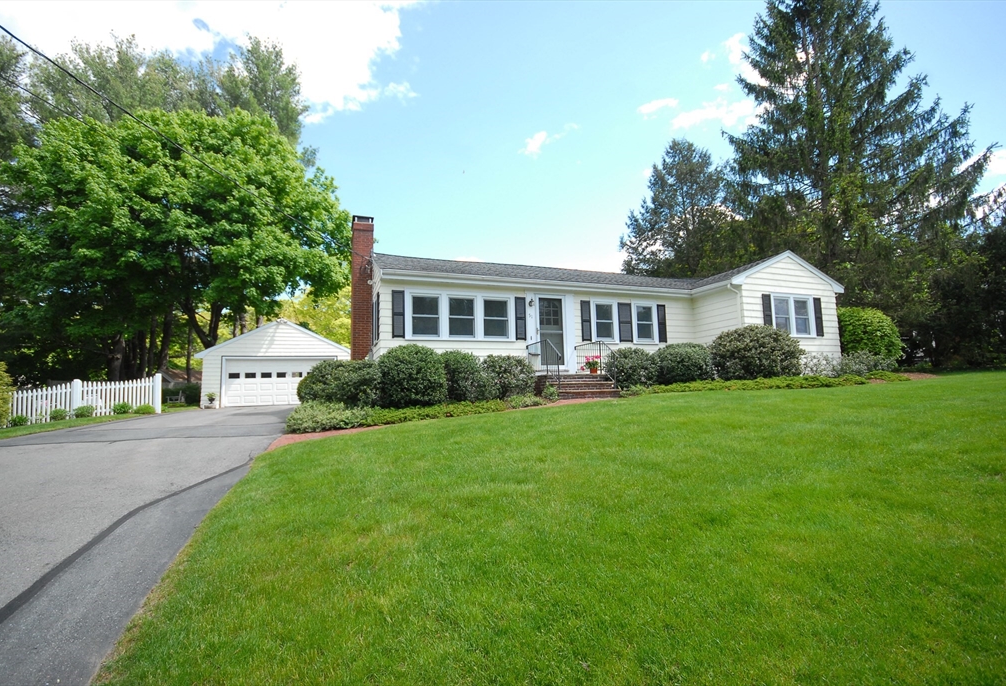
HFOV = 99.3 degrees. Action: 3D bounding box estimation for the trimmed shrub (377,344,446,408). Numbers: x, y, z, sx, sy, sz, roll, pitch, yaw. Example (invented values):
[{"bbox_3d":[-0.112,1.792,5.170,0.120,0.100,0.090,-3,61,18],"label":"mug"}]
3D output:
[{"bbox_3d":[-2.055,0.746,9.701,1.500,1.432,1.450,1,-6,-20],"label":"trimmed shrub"}]

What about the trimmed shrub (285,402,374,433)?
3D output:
[{"bbox_3d":[-3.367,1.423,8.246,1.500,0.544,1.100,1,-6,-20],"label":"trimmed shrub"}]

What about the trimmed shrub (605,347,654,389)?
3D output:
[{"bbox_3d":[3.449,0.713,11.585,1.380,1.180,1.350,1,-6,-19],"label":"trimmed shrub"}]

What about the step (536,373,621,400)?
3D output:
[{"bbox_3d":[1.769,1.133,11.044,1.660,0.570,1.980,1,-6,-19],"label":"step"}]

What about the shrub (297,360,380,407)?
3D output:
[{"bbox_3d":[-3.475,0.908,9.231,1.850,1.100,1.600,1,-6,-19],"label":"shrub"}]

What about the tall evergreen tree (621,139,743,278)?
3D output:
[{"bbox_3d":[13.875,-6.342,31.059,9.600,18.050,9.600,1,-6,-19],"label":"tall evergreen tree"}]

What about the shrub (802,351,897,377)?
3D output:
[{"bbox_3d":[9.694,0.625,11.938,3.350,0.800,1.050,1,-6,-19],"label":"shrub"}]

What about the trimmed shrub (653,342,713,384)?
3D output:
[{"bbox_3d":[5.102,0.625,12.164,1.800,1.250,1.650,1,-6,-19],"label":"trimmed shrub"}]

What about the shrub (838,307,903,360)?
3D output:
[{"bbox_3d":[11.944,-0.181,14.118,2.150,2.097,2.100,1,-6,-20],"label":"shrub"}]

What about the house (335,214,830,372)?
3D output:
[{"bbox_3d":[2.367,-1.212,15.369,14.684,6.042,9.406,1,-6,-20],"label":"house"}]

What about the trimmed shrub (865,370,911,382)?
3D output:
[{"bbox_3d":[10.212,0.893,11.342,1.400,0.320,0.950,1,-6,-19],"label":"trimmed shrub"}]

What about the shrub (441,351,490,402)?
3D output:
[{"bbox_3d":[-0.948,0.794,10.252,1.200,1.233,1.200,1,-6,-20],"label":"shrub"}]

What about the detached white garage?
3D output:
[{"bbox_3d":[-11.576,1.273,23.275,6.979,4.084,6.900,1,-6,-20],"label":"detached white garage"}]

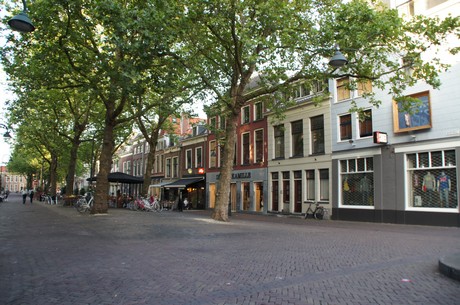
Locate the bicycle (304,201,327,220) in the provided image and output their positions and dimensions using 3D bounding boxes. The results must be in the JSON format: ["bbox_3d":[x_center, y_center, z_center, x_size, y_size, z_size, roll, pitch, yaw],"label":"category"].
[{"bbox_3d":[5.003,3.402,20.200,0.600,1.080,1.750,5,-8,-35],"label":"bicycle"}]

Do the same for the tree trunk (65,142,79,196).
[{"bbox_3d":[-15.016,2.001,32.679,0.800,6.360,0.750,1,-7,0],"label":"tree trunk"}]

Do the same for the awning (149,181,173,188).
[{"bbox_3d":[-7.495,3.466,37.300,1.400,0.750,3.200,5,-8,-35],"label":"awning"}]

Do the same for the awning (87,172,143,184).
[{"bbox_3d":[-9.467,2.159,28.600,3.700,0.800,3.700,5,-8,-35],"label":"awning"}]

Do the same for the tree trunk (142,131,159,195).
[{"bbox_3d":[-6.552,1.442,28.294,0.950,6.610,0.800,1,-7,0],"label":"tree trunk"}]

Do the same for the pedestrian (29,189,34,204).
[{"bbox_3d":[-22.329,4.889,38.800,0.500,1.720,0.380,5,-8,-32],"label":"pedestrian"}]

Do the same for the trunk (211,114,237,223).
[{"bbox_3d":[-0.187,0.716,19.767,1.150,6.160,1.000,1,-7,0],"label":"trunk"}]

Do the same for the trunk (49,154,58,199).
[{"bbox_3d":[-21.134,3.189,41.355,0.800,5.950,0.750,1,-7,0],"label":"trunk"}]

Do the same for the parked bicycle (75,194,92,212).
[{"bbox_3d":[-10.225,3.687,24.800,1.750,1.100,0.600,2,-7,-14],"label":"parked bicycle"}]

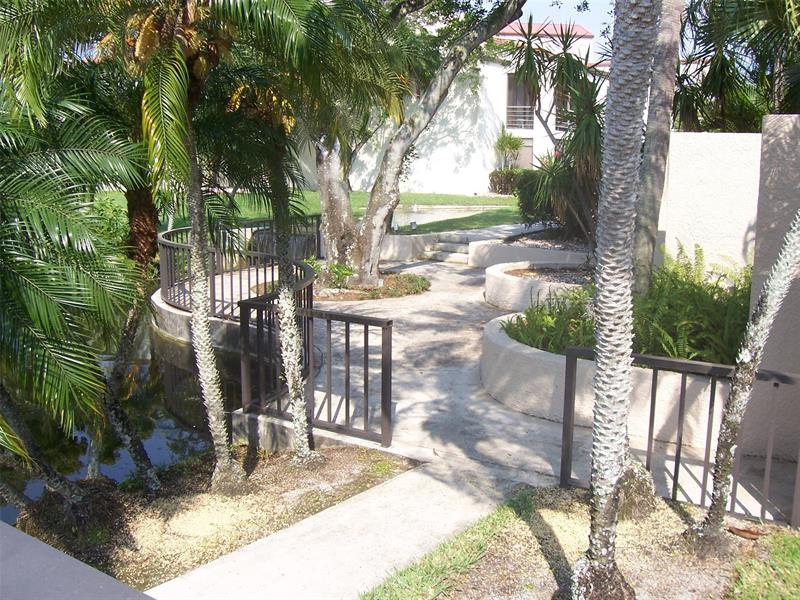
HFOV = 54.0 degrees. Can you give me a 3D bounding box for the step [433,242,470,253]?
[{"bbox_3d":[1.174,-1.169,17.704,0.930,0.160,0.400,5,11,24],"label":"step"}]

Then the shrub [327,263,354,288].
[{"bbox_3d":[-0.985,-0.442,13.267,0.440,0.450,0.450,1,10,0],"label":"shrub"}]

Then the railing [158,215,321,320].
[{"bbox_3d":[-2.492,-0.669,13.181,2.900,0.940,8.800,1,10,0],"label":"railing"}]

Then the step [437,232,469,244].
[{"bbox_3d":[1.277,-1.419,18.168,0.800,0.170,0.400,4,10,20],"label":"step"}]

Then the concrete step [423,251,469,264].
[{"bbox_3d":[1.052,-0.943,17.326,1.120,0.170,0.400,6,11,28],"label":"concrete step"}]

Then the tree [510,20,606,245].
[{"bbox_3d":[3.439,-3.547,16.735,2.300,4.599,2.200,1,10,0],"label":"tree"}]

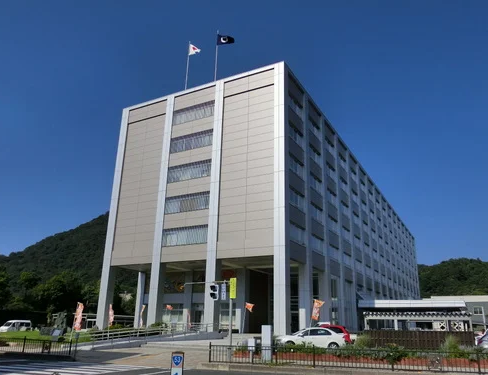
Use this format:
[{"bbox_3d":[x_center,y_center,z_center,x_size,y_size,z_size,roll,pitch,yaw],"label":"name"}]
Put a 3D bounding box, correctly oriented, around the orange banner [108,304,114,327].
[{"bbox_3d":[-10.912,10.536,34.502,0.500,1.728,0.200,7,-19,-16],"label":"orange banner"}]

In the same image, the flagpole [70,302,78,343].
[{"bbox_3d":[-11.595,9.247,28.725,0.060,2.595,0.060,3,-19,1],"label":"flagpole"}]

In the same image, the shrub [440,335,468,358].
[{"bbox_3d":[10.553,7.967,21.001,1.305,1.131,1.200,-7,-20,24],"label":"shrub"}]

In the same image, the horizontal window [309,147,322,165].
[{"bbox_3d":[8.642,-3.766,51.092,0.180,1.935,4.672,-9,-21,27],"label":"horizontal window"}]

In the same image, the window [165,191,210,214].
[{"bbox_3d":[-6.157,1.787,45.755,5.949,1.971,0.180,-9,-21,27],"label":"window"}]

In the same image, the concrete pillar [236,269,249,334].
[{"bbox_3d":[-0.237,12.826,48.031,1.140,7.120,1.200,-9,-21,27],"label":"concrete pillar"}]

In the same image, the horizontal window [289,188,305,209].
[{"bbox_3d":[5.514,1.474,44.974,0.160,1.920,4.600,-9,-21,27],"label":"horizontal window"}]

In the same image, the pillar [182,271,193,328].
[{"bbox_3d":[-6.390,13.364,49.439,0.950,6.741,0.800,-9,-21,27],"label":"pillar"}]

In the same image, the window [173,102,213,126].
[{"bbox_3d":[-5.904,-8.594,49.229,5.949,1.971,0.180,-9,-21,27],"label":"window"}]

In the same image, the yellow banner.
[{"bbox_3d":[-0.467,4.412,18.300,0.280,0.900,0.050,-3,-19,12],"label":"yellow banner"}]

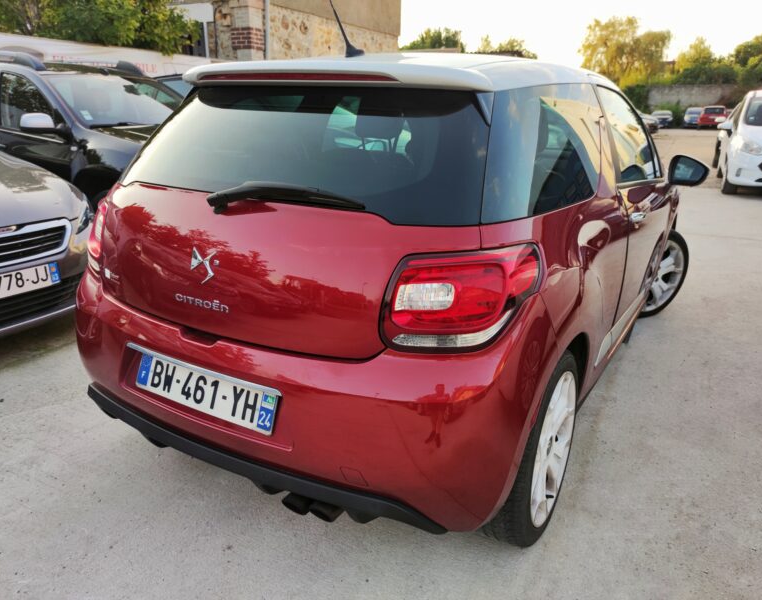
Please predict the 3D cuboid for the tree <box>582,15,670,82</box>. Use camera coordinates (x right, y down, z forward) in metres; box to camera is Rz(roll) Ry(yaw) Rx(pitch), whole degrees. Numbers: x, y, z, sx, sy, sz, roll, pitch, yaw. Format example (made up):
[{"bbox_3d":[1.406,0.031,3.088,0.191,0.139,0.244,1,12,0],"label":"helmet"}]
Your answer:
[{"bbox_3d":[19.835,-18.618,45.000,7.500,8.350,7.500,1,18,0],"label":"tree"}]

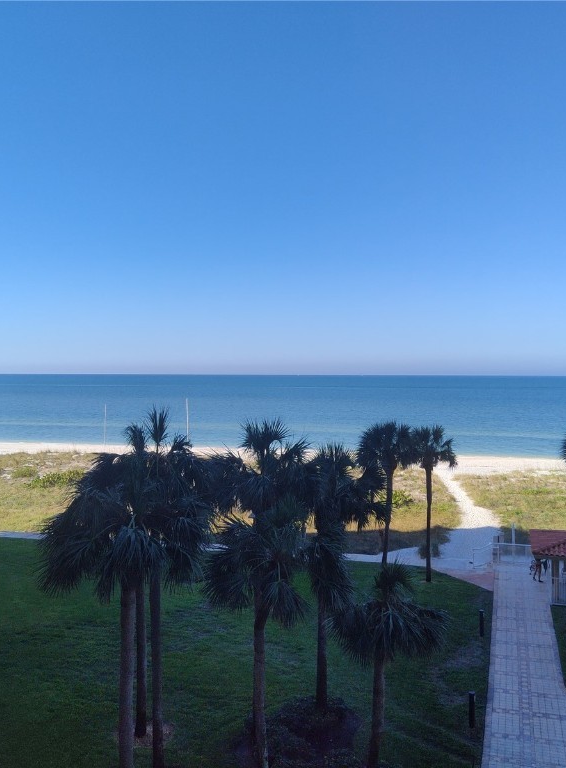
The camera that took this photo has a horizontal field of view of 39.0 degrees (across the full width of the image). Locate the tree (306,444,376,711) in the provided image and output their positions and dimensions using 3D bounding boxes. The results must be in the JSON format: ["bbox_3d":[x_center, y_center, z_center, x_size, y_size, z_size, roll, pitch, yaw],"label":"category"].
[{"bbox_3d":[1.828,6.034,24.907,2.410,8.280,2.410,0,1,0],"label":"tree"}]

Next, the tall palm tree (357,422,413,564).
[{"bbox_3d":[5.540,6.012,43.006,3.020,7.870,3.020,0,1,0],"label":"tall palm tree"}]

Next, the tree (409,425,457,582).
[{"bbox_3d":[7.626,6.020,40.343,2.430,7.940,2.430,0,1,0],"label":"tree"}]

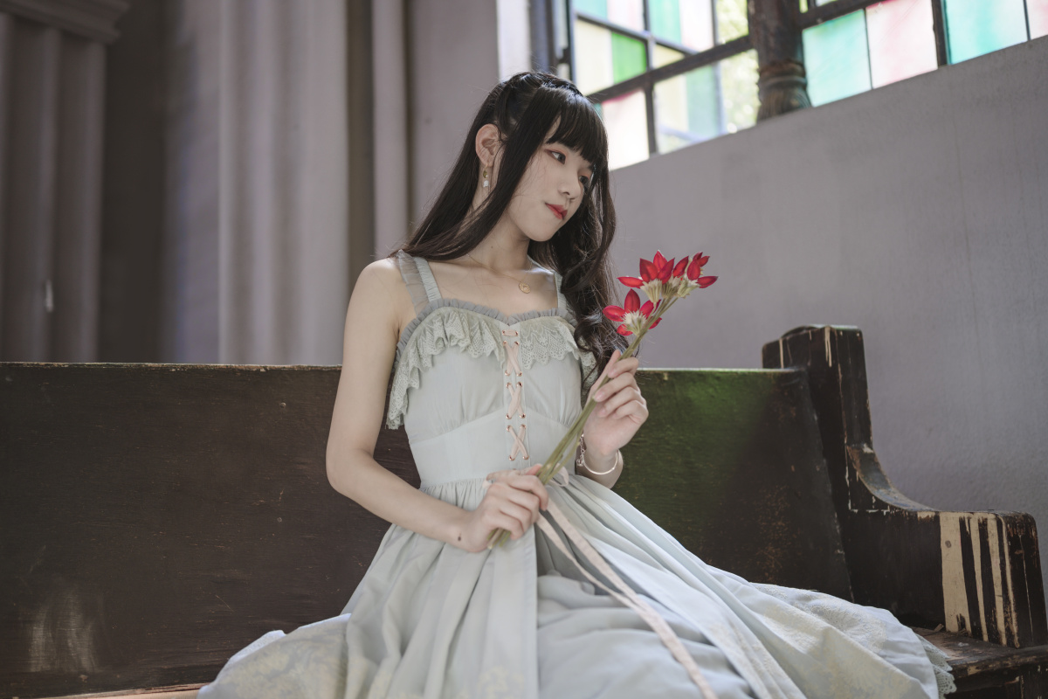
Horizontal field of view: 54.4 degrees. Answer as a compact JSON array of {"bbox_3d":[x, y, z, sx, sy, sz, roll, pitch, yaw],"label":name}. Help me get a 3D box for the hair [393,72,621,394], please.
[{"bbox_3d":[-0.019,-0.172,1.450,0.270,0.430,0.270,5,-10,-40],"label":"hair"}]

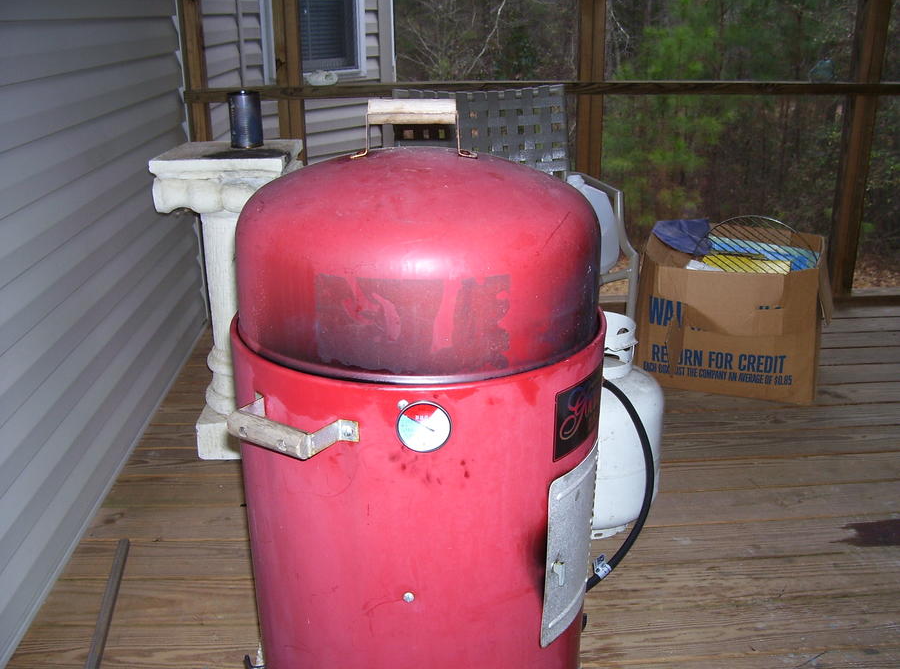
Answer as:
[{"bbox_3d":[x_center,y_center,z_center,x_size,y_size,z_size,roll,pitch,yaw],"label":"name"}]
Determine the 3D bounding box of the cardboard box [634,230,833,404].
[{"bbox_3d":[0.848,-0.072,2.667,0.485,0.385,0.400,5,21,15],"label":"cardboard box"}]

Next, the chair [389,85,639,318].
[{"bbox_3d":[0.145,-0.240,2.484,0.560,0.845,0.640,-5,21,-12],"label":"chair"}]

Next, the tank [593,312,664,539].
[{"bbox_3d":[0.280,0.197,1.865,0.312,0.455,0.312,13,24,32],"label":"tank"}]

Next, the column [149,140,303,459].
[{"bbox_3d":[-0.519,-0.085,2.229,0.300,0.746,0.300,-2,20,-4],"label":"column"}]

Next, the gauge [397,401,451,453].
[{"bbox_3d":[-0.025,0.090,0.870,0.056,0.056,0.018,-1,20,-1],"label":"gauge"}]

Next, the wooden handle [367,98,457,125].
[{"bbox_3d":[-0.042,-0.247,0.983,0.100,0.030,0.030,-1,20,-2],"label":"wooden handle"}]

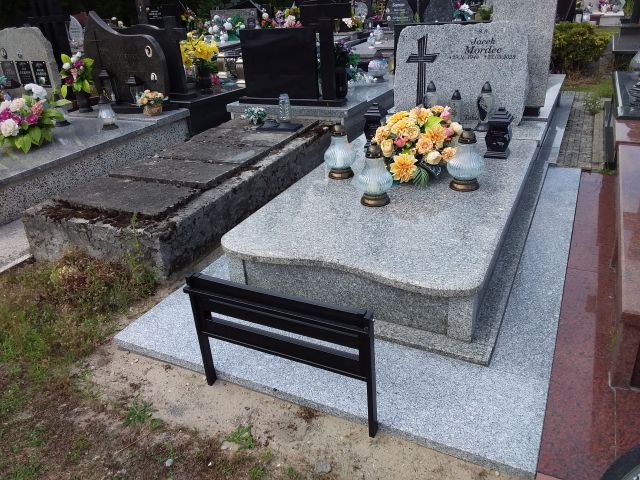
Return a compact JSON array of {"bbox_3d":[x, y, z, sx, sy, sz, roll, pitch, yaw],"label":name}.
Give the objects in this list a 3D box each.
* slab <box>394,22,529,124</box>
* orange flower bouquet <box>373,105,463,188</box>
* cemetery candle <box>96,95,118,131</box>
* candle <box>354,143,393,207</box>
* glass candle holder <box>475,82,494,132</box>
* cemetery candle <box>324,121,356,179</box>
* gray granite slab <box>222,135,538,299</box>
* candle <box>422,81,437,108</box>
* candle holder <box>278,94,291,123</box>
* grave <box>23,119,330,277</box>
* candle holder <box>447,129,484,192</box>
[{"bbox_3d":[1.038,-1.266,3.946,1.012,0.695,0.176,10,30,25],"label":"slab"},{"bbox_3d":[0.569,-0.545,2.982,0.484,0.334,0.422,10,30,25],"label":"orange flower bouquet"},{"bbox_3d":[-1.777,-1.070,4.302,0.141,0.295,0.141,10,30,25],"label":"cemetery candle"},{"bbox_3d":[0.272,-0.340,2.640,0.199,0.311,0.199,-3,27,2],"label":"candle"},{"bbox_3d":[1.187,-0.955,3.706,0.121,0.340,0.121,10,30,25],"label":"glass candle holder"},{"bbox_3d":[0.120,-0.525,3.026,0.187,0.314,0.187,-3,27,2],"label":"cemetery candle"},{"bbox_3d":[0.480,-0.296,2.915,1.179,0.038,2.015,10,30,25],"label":"gray granite slab"},{"bbox_3d":[0.826,-1.005,3.853,0.113,0.340,0.113,10,30,25],"label":"candle"},{"bbox_3d":[-0.303,-1.136,4.462,0.082,0.225,0.082,-3,27,2],"label":"candle holder"},{"bbox_3d":[-0.787,-0.463,3.735,1.021,0.255,2.253,10,30,25],"label":"grave"},{"bbox_3d":[0.780,-0.433,2.747,0.196,0.321,0.196,10,30,25],"label":"candle holder"}]

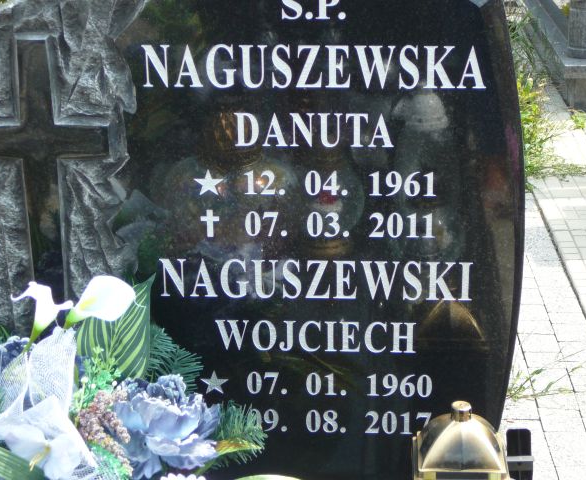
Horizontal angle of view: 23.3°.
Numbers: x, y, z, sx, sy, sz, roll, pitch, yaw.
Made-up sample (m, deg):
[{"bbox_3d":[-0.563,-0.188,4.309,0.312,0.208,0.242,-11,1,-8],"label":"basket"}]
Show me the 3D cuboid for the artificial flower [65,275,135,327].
[{"bbox_3d":[-0.213,0.069,1.550,0.085,0.055,0.048,-32,-2,11],"label":"artificial flower"}]

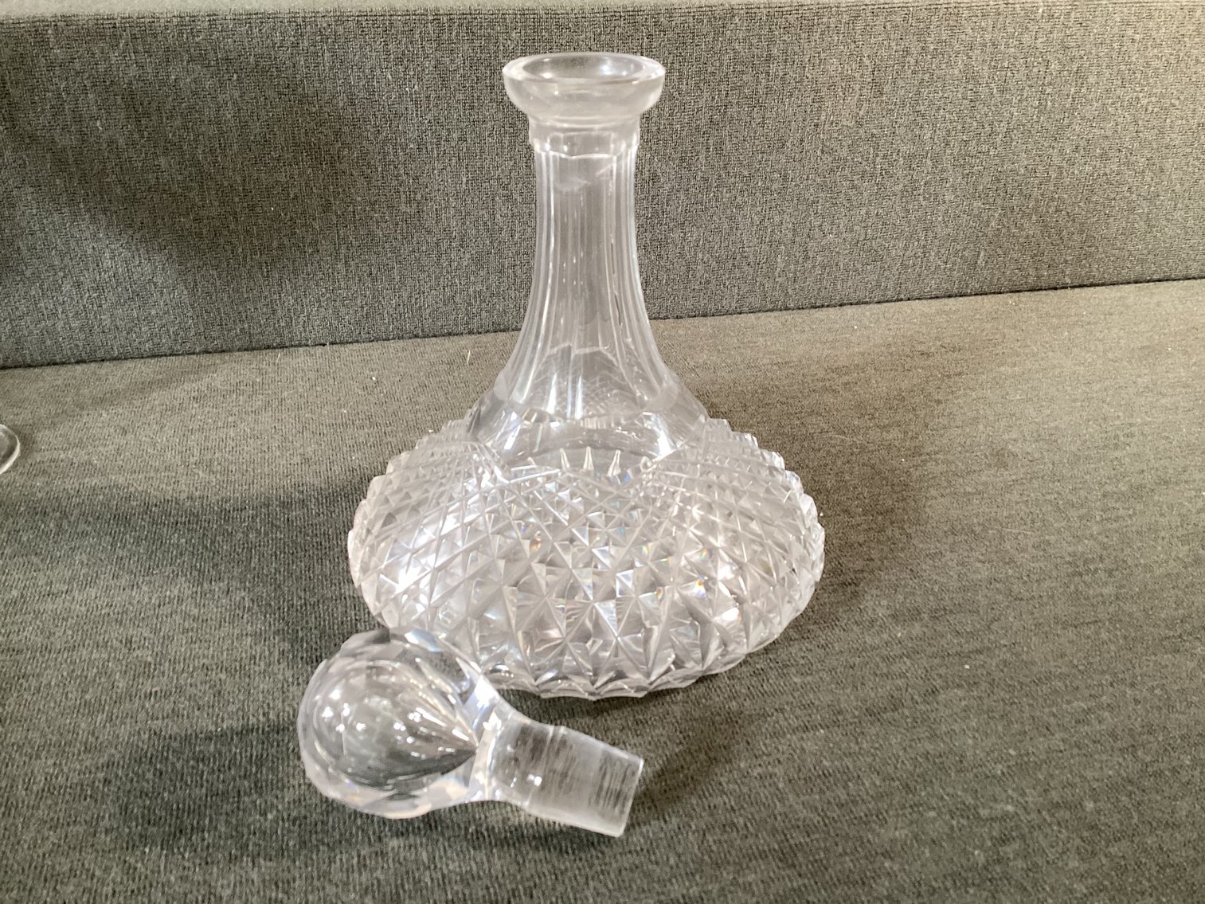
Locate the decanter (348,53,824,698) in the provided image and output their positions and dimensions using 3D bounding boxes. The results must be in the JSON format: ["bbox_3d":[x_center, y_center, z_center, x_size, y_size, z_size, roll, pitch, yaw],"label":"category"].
[{"bbox_3d":[-0.006,-0.038,0.388,0.185,0.191,0.185,0,31,0],"label":"decanter"}]

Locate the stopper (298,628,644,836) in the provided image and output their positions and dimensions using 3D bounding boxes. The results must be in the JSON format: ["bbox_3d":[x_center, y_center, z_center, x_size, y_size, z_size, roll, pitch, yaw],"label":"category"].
[{"bbox_3d":[-0.040,0.086,0.320,0.102,0.055,0.055,17,32,3],"label":"stopper"}]

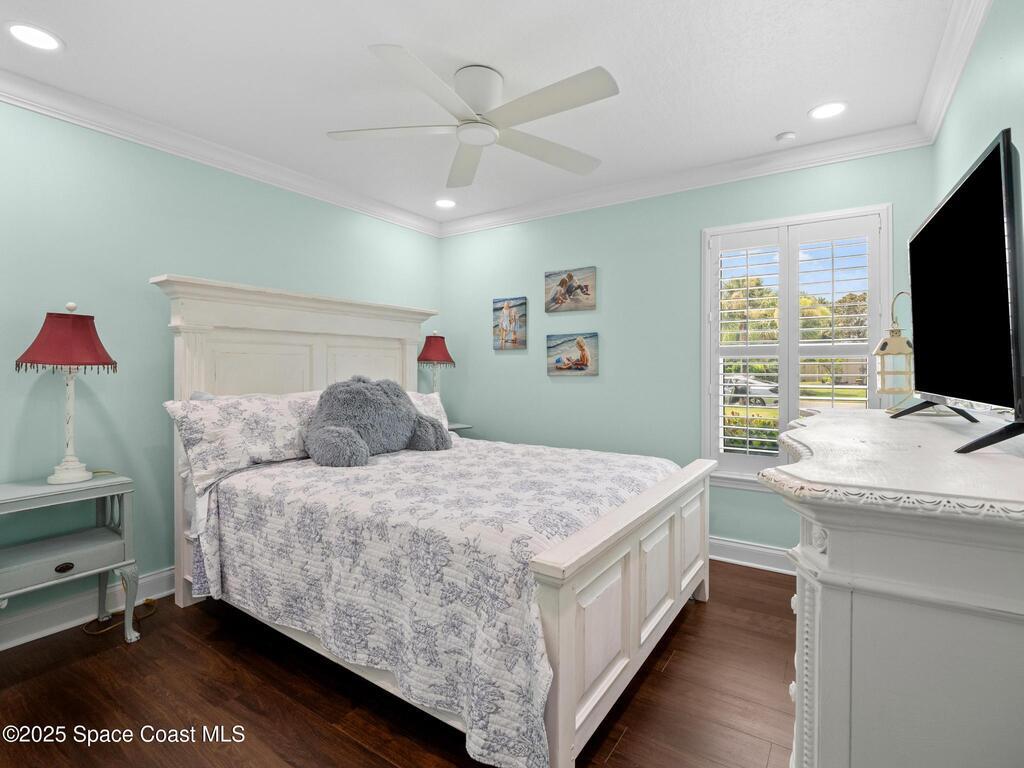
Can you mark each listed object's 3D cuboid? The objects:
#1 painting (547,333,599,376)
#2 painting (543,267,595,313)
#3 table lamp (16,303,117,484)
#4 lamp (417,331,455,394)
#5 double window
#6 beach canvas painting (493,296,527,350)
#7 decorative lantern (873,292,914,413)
[{"bbox_3d":[0.445,-0.215,3.500,0.410,0.308,0.028,2,3,34],"label":"painting"},{"bbox_3d":[0.427,-0.689,3.489,0.410,0.308,0.028,2,3,34],"label":"painting"},{"bbox_3d":[-1.911,0.037,2.044,0.310,0.765,0.310,2,3,34],"label":"table lamp"},{"bbox_3d":[-0.632,-0.051,3.934,0.310,0.770,0.310,0,2,0],"label":"lamp"},{"bbox_3d":[1.573,-0.175,2.743,0.892,1.527,0.070,2,3,34],"label":"double window"},{"bbox_3d":[-0.017,-0.480,3.800,0.317,0.410,0.028,2,3,34],"label":"beach canvas painting"},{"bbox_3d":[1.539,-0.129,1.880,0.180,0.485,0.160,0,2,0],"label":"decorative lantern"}]

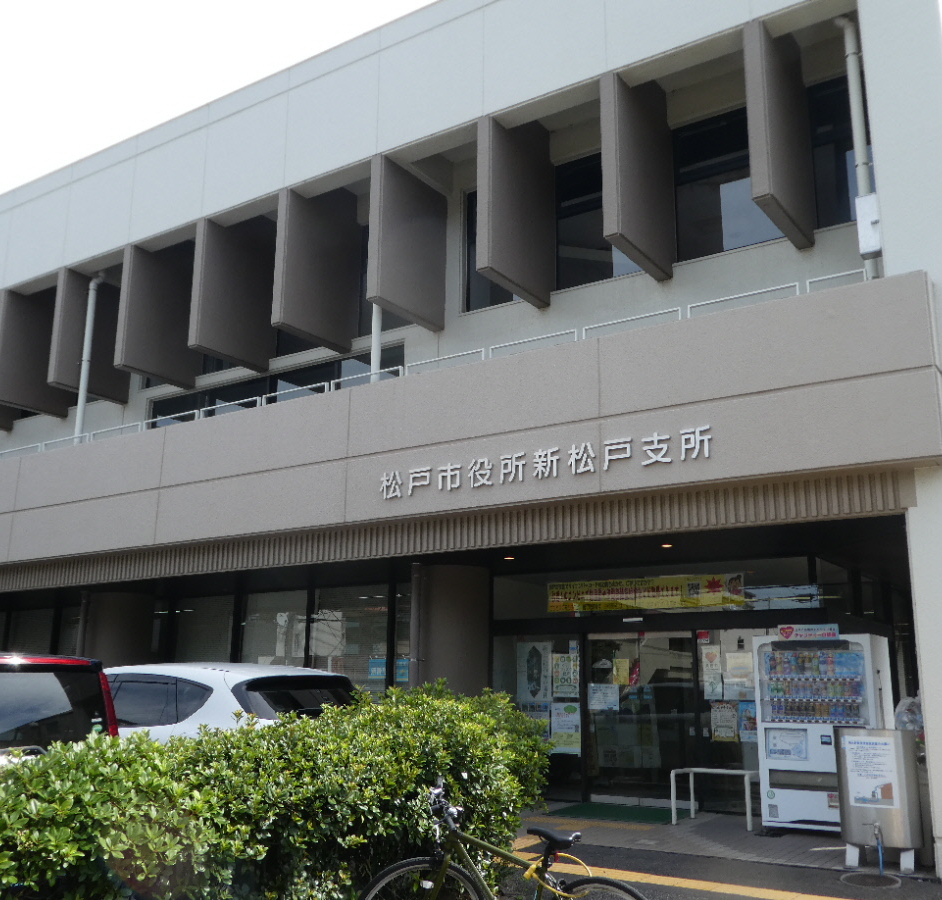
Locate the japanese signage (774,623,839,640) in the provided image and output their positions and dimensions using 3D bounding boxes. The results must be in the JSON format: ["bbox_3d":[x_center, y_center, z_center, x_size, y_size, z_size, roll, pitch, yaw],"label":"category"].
[{"bbox_3d":[3.214,1.737,9.246,0.570,0.150,0.020,-8,-16,33],"label":"japanese signage"}]

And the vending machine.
[{"bbox_3d":[3.435,2.741,9.375,1.080,1.830,0.780,-8,-16,33],"label":"vending machine"}]

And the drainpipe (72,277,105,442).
[{"bbox_3d":[-5.923,-1.292,15.001,0.270,2.950,0.140,-8,-16,33],"label":"drainpipe"}]

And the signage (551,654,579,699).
[{"bbox_3d":[1.161,2.755,11.847,0.364,0.515,0.020,-8,-16,33],"label":"signage"}]

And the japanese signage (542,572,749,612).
[{"bbox_3d":[2.010,1.704,11.514,2.500,0.353,0.020,-8,-16,33],"label":"japanese signage"}]

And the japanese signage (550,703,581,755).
[{"bbox_3d":[1.147,3.361,11.713,0.410,0.594,0.020,-8,-16,33],"label":"japanese signage"}]

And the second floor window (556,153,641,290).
[{"bbox_3d":[1.586,-2.808,11.517,1.350,1.680,0.100,-8,-16,33],"label":"second floor window"}]

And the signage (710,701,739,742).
[{"bbox_3d":[2.790,2.991,10.673,0.297,0.420,0.020,-8,-16,33],"label":"signage"}]

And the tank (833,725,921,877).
[{"bbox_3d":[3.247,2.764,7.707,0.590,1.030,0.460,-8,-16,33],"label":"tank"}]

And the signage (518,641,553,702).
[{"bbox_3d":[0.800,2.765,12.093,0.515,0.728,0.020,-8,-16,33],"label":"signage"}]

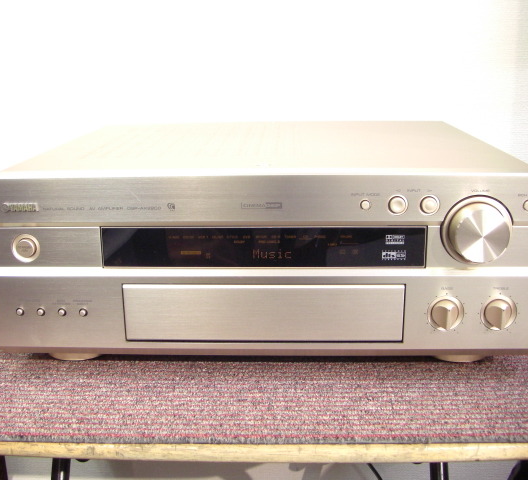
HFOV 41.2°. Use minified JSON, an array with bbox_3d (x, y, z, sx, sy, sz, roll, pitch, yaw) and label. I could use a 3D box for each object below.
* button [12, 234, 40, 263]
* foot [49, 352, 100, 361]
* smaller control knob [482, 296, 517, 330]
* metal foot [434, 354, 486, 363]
[{"bbox_3d":[-0.188,0.007,0.554,0.022,0.022,0.007,0,15,2],"label":"button"},{"bbox_3d":[-0.166,0.088,0.633,0.054,0.020,0.054,0,15,2],"label":"foot"},{"bbox_3d":[0.185,0.060,0.547,0.028,0.028,0.013,0,15,2],"label":"smaller control knob"},{"bbox_3d":[0.170,0.087,0.620,0.054,0.020,0.054,0,15,2],"label":"metal foot"}]

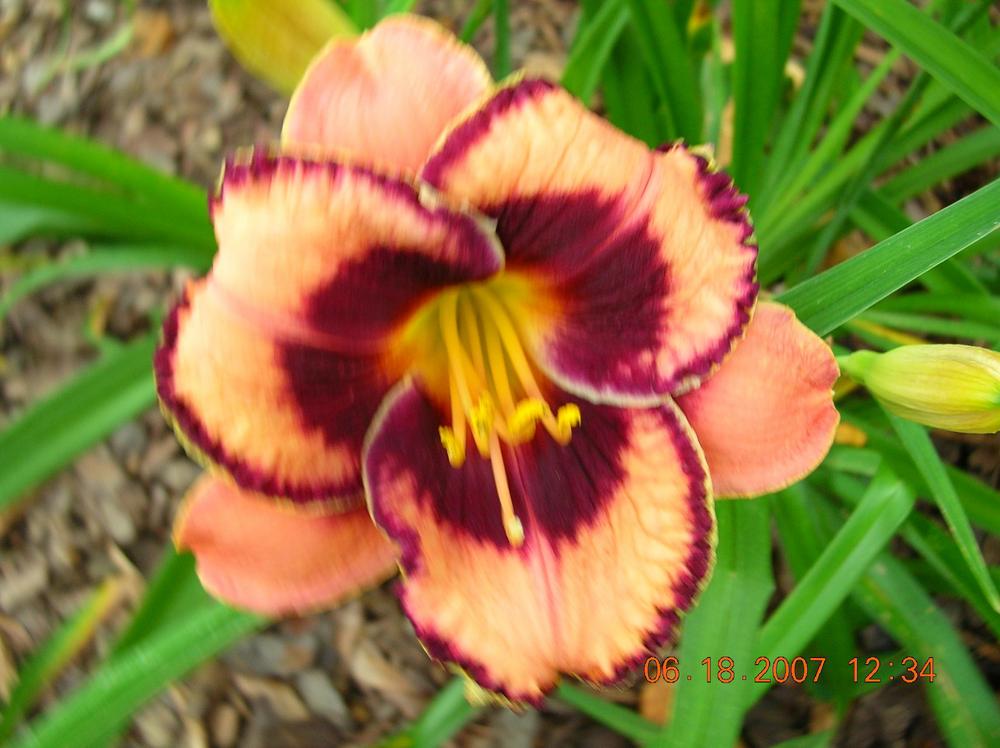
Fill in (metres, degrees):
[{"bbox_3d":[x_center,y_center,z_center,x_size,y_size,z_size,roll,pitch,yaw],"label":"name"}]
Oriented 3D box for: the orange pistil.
[{"bbox_3d":[0.002,0.006,0.217,0.030,0.026,0.062,-6,51,-5],"label":"orange pistil"}]

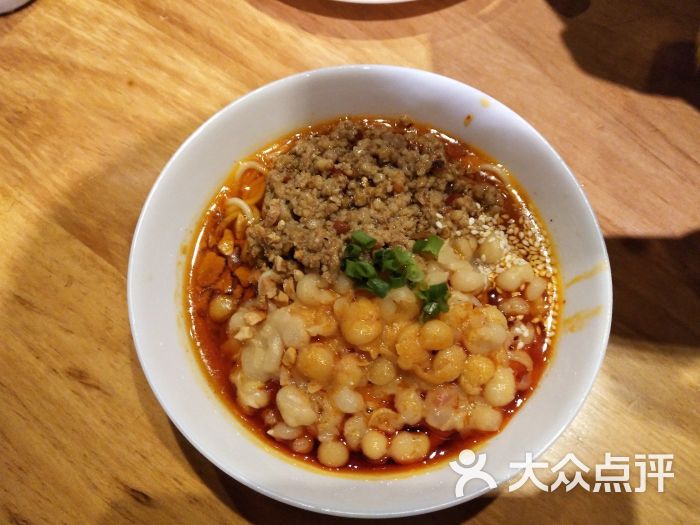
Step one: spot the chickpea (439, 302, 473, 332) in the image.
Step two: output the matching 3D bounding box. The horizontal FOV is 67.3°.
[{"bbox_3d":[0.045,0.024,0.227,0.016,0.012,0.015,0,68,-1],"label":"chickpea"}]

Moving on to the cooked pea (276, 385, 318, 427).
[{"bbox_3d":[-0.019,0.053,0.195,0.012,0.011,0.017,-42,75,-15],"label":"cooked pea"}]

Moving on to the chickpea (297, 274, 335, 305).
[{"bbox_3d":[-0.014,0.012,0.219,0.016,0.012,0.013,0,69,2],"label":"chickpea"}]

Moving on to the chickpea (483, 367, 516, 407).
[{"bbox_3d":[0.058,0.048,0.205,0.012,0.012,0.015,0,69,2],"label":"chickpea"}]

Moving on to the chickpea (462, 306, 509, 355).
[{"bbox_3d":[0.058,0.029,0.226,0.019,0.015,0.020,0,68,-1],"label":"chickpea"}]

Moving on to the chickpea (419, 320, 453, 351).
[{"bbox_3d":[0.034,0.028,0.208,0.014,0.013,0.013,0,69,2],"label":"chickpea"}]

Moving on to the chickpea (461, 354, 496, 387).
[{"bbox_3d":[0.054,0.046,0.220,0.015,0.012,0.015,0,68,-1],"label":"chickpea"}]

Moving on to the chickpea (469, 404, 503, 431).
[{"bbox_3d":[0.053,0.060,0.204,0.013,0.010,0.011,0,69,2],"label":"chickpea"}]

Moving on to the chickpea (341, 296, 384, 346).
[{"bbox_3d":[0.005,0.025,0.223,0.017,0.015,0.019,0,68,-1],"label":"chickpea"}]

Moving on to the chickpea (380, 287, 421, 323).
[{"bbox_3d":[0.022,0.018,0.227,0.016,0.014,0.016,0,68,-1],"label":"chickpea"}]

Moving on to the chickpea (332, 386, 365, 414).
[{"bbox_3d":[0.000,0.057,0.218,0.012,0.011,0.012,0,68,-1],"label":"chickpea"}]

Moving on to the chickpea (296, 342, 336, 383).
[{"bbox_3d":[-0.014,0.042,0.218,0.016,0.014,0.016,0,68,-1],"label":"chickpea"}]

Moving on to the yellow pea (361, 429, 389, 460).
[{"bbox_3d":[0.009,0.070,0.202,0.010,0.010,0.012,0,69,2],"label":"yellow pea"}]

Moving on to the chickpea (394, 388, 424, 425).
[{"bbox_3d":[0.023,0.056,0.204,0.011,0.011,0.014,0,69,2],"label":"chickpea"}]

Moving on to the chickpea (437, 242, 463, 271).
[{"bbox_3d":[0.042,-0.002,0.223,0.012,0.011,0.013,0,69,2],"label":"chickpea"}]

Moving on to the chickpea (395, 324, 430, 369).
[{"bbox_3d":[0.025,0.033,0.209,0.014,0.013,0.019,0,69,2],"label":"chickpea"}]

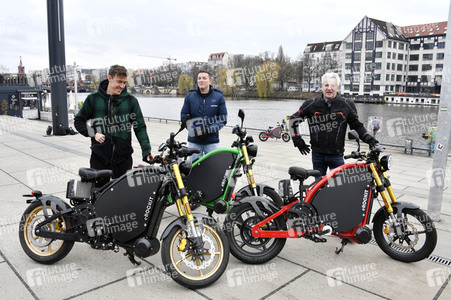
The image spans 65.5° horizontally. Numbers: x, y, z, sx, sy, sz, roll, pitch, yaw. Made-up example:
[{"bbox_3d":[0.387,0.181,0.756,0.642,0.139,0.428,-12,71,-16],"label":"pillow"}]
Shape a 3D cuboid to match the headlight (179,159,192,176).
[{"bbox_3d":[-0.351,0.157,3.100,0.108,0.152,0.152,6,8,-22],"label":"headlight"}]

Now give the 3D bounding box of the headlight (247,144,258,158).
[{"bbox_3d":[0.316,0.018,4.130,0.112,0.152,0.152,5,9,-10],"label":"headlight"}]

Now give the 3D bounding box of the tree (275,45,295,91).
[{"bbox_3d":[25.250,-35.307,150.000,8.500,19.700,8.500,2,10,17],"label":"tree"}]

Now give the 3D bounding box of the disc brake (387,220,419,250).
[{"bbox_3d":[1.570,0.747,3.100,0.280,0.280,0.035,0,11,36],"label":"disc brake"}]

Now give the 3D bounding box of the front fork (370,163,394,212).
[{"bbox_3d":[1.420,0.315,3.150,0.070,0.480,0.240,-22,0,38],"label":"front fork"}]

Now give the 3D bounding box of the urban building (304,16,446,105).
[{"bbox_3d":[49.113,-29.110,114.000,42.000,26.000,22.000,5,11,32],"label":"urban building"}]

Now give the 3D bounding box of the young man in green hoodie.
[{"bbox_3d":[-1.028,0.105,3.394,0.680,1.800,0.430,-3,9,-11],"label":"young man in green hoodie"}]

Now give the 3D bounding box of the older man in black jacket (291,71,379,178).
[{"bbox_3d":[1.116,0.063,3.719,0.870,1.740,0.480,2,9,14],"label":"older man in black jacket"}]

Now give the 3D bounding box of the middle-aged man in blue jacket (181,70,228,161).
[{"bbox_3d":[-0.219,-0.018,4.164,0.550,1.800,0.350,-1,9,-1],"label":"middle-aged man in blue jacket"}]

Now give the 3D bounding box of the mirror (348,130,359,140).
[{"bbox_3d":[1.143,-0.131,3.130,0.120,0.090,0.045,-7,13,-37],"label":"mirror"}]

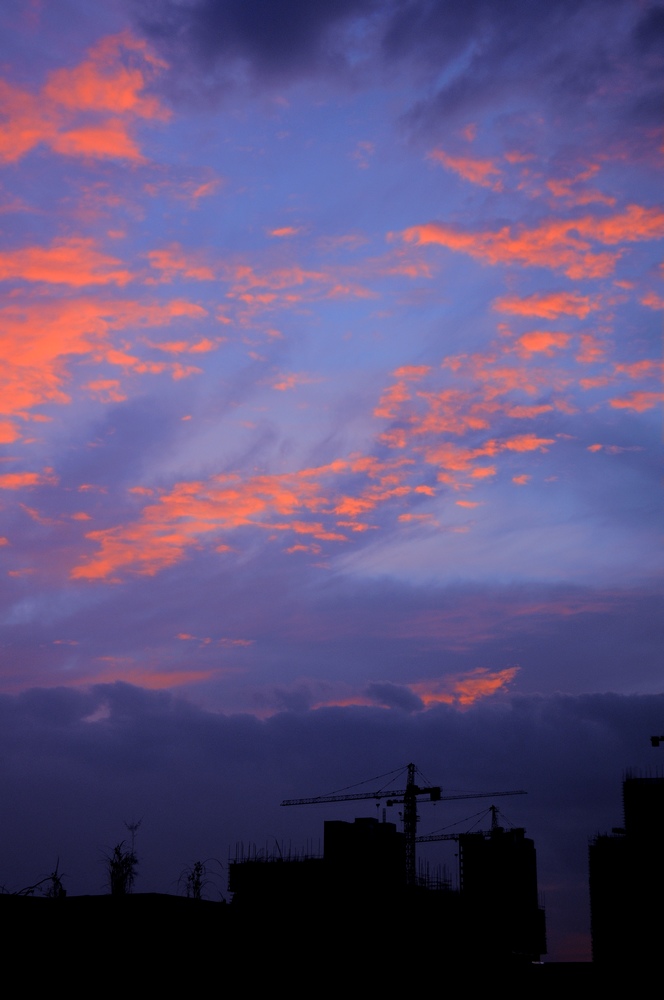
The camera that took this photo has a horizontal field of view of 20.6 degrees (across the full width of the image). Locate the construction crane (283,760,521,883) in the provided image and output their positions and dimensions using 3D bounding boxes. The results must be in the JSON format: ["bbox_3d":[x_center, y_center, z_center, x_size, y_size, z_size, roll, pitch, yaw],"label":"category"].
[{"bbox_3d":[16.091,78.256,430.000,59.732,29.677,5.000,-7,-16,24],"label":"construction crane"}]

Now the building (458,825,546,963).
[{"bbox_3d":[40.521,94.182,435.000,19.655,32.134,18.000,-2,-15,6],"label":"building"}]

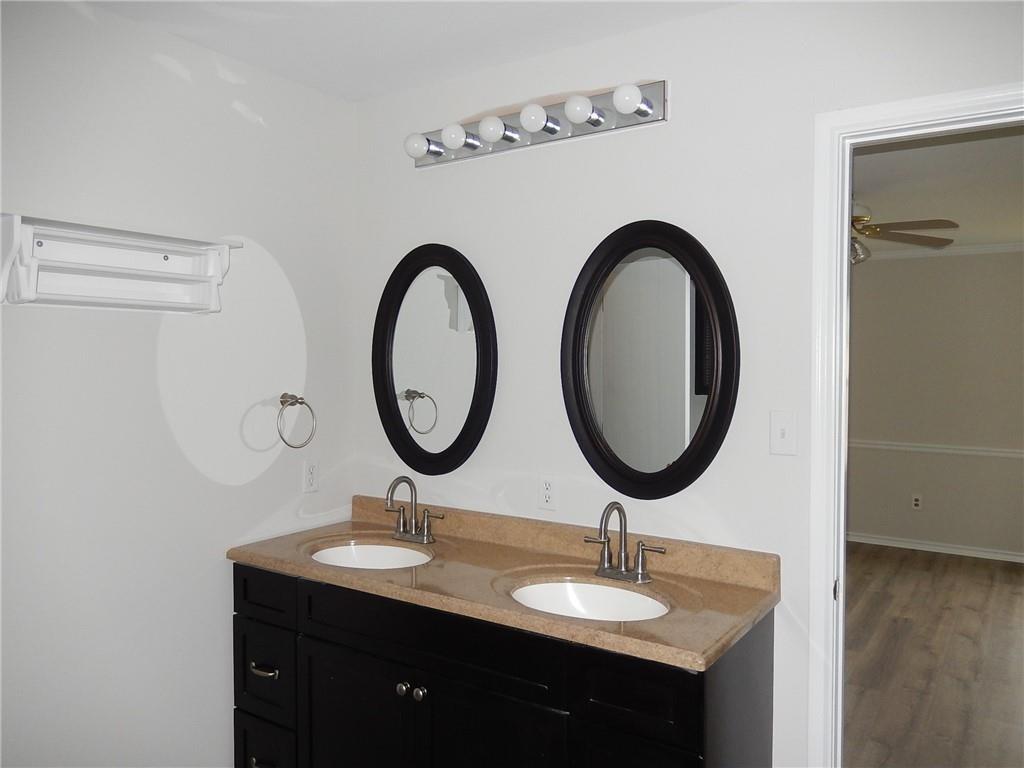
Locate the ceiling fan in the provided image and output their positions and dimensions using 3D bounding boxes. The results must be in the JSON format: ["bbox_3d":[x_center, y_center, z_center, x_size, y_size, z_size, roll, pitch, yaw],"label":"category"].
[{"bbox_3d":[1.985,-0.888,4.381,1.290,0.380,1.290,1,2,34],"label":"ceiling fan"}]

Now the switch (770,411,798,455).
[{"bbox_3d":[0.703,0.127,1.907,0.071,0.115,0.015,1,2,34],"label":"switch"}]

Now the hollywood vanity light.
[{"bbox_3d":[0.018,-0.792,2.256,0.910,0.109,0.142,1,2,34],"label":"hollywood vanity light"}]

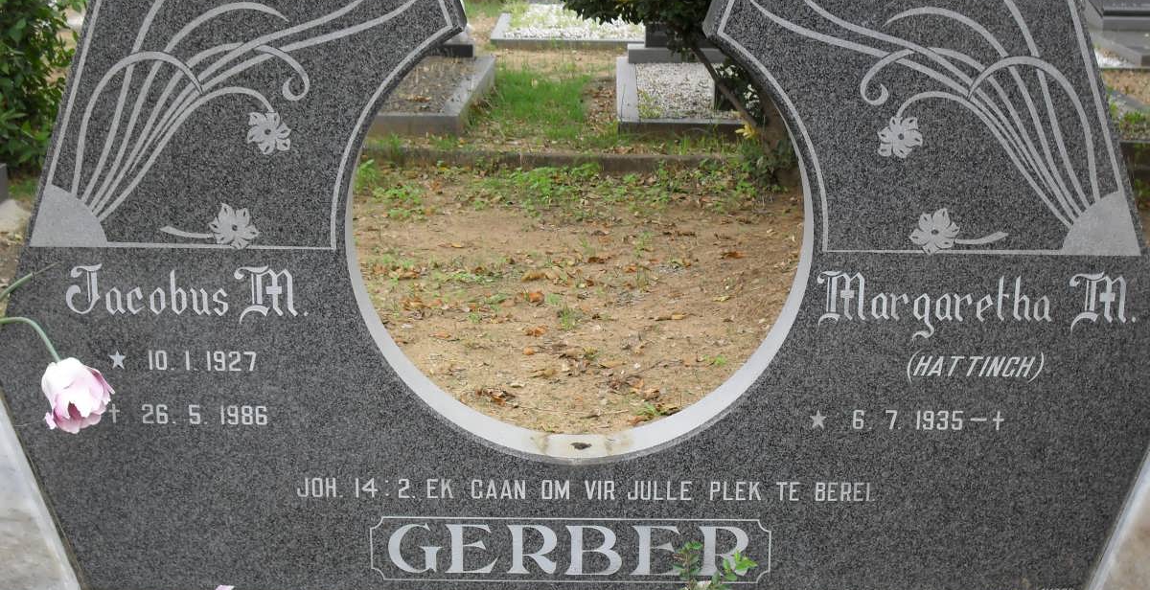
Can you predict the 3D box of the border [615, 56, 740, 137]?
[{"bbox_3d":[0.661,-0.941,8.964,0.920,0.088,2.100,1,14,1],"label":"border"}]

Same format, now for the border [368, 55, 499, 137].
[{"bbox_3d":[-0.935,-0.978,9.090,0.920,0.098,2.080,1,14,1],"label":"border"}]

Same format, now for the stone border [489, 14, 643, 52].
[{"bbox_3d":[0.069,-1.668,11.746,1.050,0.072,2.100,1,14,1],"label":"stone border"}]

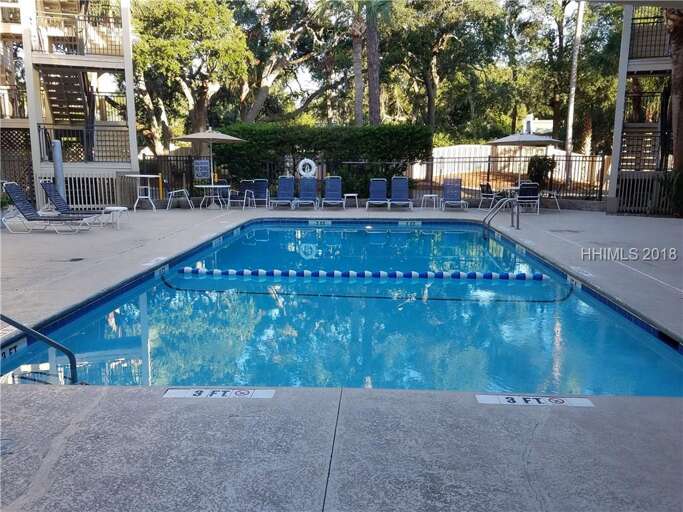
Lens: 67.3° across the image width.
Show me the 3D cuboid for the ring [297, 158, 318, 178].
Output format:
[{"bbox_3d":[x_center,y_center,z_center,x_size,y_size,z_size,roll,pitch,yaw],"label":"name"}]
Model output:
[{"bbox_3d":[-1.127,-2.923,17.000,0.600,0.600,0.100,1,11,4],"label":"ring"}]

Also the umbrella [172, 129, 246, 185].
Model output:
[{"bbox_3d":[-4.122,-2.743,16.200,2.330,2.500,2.330,0,11,0],"label":"umbrella"}]

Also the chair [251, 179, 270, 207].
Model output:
[{"bbox_3d":[-2.668,-2.057,16.983,0.600,0.900,0.750,1,11,4],"label":"chair"}]

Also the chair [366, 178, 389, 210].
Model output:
[{"bbox_3d":[1.163,-1.980,16.250,0.690,0.910,1.450,0,11,3],"label":"chair"}]

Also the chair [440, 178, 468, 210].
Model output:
[{"bbox_3d":[3.552,-1.946,16.198,0.730,0.940,1.300,1,11,4],"label":"chair"}]

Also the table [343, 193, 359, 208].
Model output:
[{"bbox_3d":[0.320,-1.776,16.716,0.460,0.430,0.460,1,11,4],"label":"table"}]

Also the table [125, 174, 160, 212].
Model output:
[{"bbox_3d":[-6.031,-1.883,15.600,1.080,1.070,1.080,0,11,0],"label":"table"}]

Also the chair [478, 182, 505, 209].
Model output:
[{"bbox_3d":[4.636,-1.881,15.800,0.640,0.840,0.600,-4,12,-20],"label":"chair"}]

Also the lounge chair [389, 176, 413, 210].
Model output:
[{"bbox_3d":[1.882,-1.995,16.317,0.730,1.000,1.350,1,11,4],"label":"lounge chair"}]

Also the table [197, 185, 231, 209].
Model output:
[{"bbox_3d":[-4.200,-1.888,16.629,1.110,0.710,1.110,1,11,4],"label":"table"}]

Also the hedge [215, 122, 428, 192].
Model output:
[{"bbox_3d":[-0.692,-3.243,17.828,7.500,2.500,1.500,1,11,4],"label":"hedge"}]

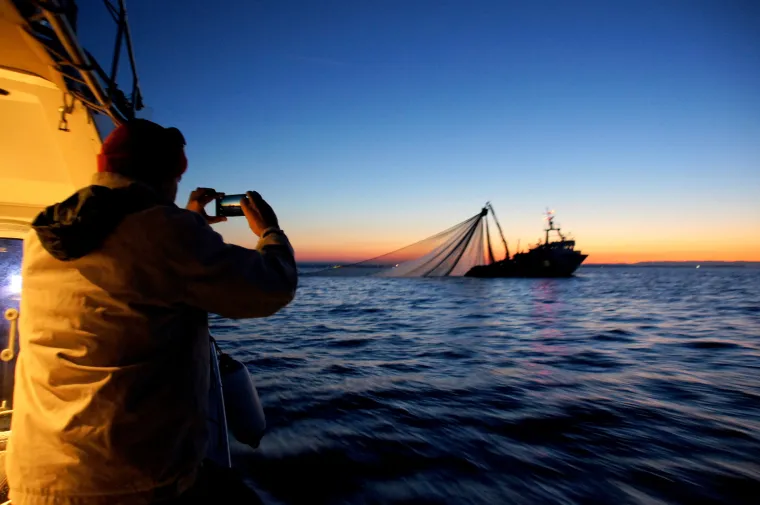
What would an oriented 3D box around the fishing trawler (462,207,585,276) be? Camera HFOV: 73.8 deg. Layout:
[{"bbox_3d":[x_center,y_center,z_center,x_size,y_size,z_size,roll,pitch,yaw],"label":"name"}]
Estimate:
[{"bbox_3d":[30.200,-2.200,105.000,25.000,14.600,7.400,0,-1,10],"label":"fishing trawler"}]

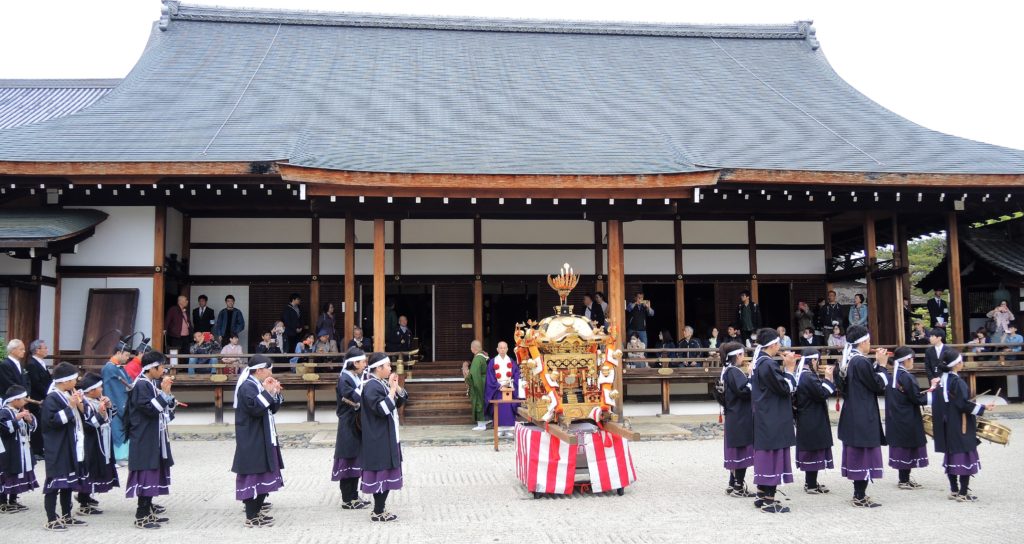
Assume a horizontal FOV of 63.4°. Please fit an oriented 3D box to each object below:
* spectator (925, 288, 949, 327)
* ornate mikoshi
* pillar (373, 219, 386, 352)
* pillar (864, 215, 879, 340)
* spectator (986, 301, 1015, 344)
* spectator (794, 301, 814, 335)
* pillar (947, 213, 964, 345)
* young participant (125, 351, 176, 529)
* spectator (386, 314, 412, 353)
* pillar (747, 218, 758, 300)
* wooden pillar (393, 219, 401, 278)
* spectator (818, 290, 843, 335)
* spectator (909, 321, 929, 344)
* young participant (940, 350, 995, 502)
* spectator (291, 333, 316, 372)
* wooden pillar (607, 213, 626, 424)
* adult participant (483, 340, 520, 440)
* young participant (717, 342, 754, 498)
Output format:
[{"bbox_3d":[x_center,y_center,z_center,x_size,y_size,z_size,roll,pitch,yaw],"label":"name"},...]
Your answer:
[{"bbox_3d":[10.084,1.216,19.549,0.500,1.680,0.320,-2,-5,14],"label":"spectator"},{"bbox_3d":[0.610,0.753,8.953,0.980,1.706,0.980,0,-5,-10],"label":"ornate mikoshi"},{"bbox_3d":[-2.450,0.932,15.334,0.200,3.844,0.200,0,-5,-7],"label":"pillar"},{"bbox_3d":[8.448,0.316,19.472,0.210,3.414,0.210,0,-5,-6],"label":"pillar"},{"bbox_3d":[11.598,1.384,19.569,0.600,1.423,0.450,-4,-6,36],"label":"spectator"},{"bbox_3d":[7.043,1.452,19.859,0.500,1.443,0.400,-3,-6,28],"label":"spectator"},{"bbox_3d":[10.092,0.398,18.806,0.200,3.481,0.200,0,-4,-7],"label":"pillar"},{"bbox_3d":[-3.263,1.500,7.498,0.440,1.554,0.460,0,-5,-7],"label":"young participant"},{"bbox_3d":[-2.439,1.529,18.281,0.560,1.182,0.750,1,-5,-16],"label":"spectator"},{"bbox_3d":[5.975,0.462,20.446,0.185,3.474,0.185,0,-5,-7],"label":"pillar"},{"bbox_3d":[-2.688,-0.567,19.444,0.170,1.374,0.170,0,-5,-7],"label":"wooden pillar"},{"bbox_3d":[7.769,1.319,20.132,0.550,1.719,0.350,-2,-5,14],"label":"spectator"},{"bbox_3d":[9.521,1.671,19.373,0.550,1.071,0.700,-1,-5,9],"label":"spectator"},{"bbox_3d":[4.497,1.508,8.215,0.420,1.460,0.430,0,-5,-7],"label":"young participant"},{"bbox_3d":[-4.284,1.742,16.997,0.520,0.964,0.700,0,-5,-8],"label":"spectator"},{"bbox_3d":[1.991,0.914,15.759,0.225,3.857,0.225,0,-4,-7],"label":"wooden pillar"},{"bbox_3d":[-0.130,2.009,14.347,0.620,1.604,0.500,0,-5,-5],"label":"adult participant"},{"bbox_3d":[2.323,1.507,8.532,0.420,1.554,0.460,0,-5,-6],"label":"young participant"}]

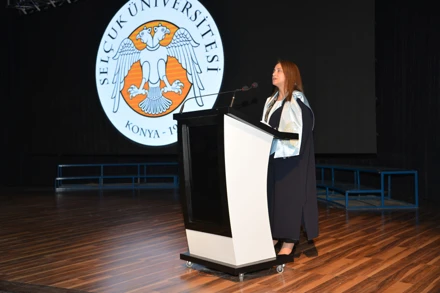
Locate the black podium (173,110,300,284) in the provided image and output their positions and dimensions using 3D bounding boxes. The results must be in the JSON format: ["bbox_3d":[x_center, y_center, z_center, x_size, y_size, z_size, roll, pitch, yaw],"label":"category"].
[{"bbox_3d":[0.120,0.334,4.150,0.658,1.190,0.685,-1,0,-37],"label":"black podium"}]

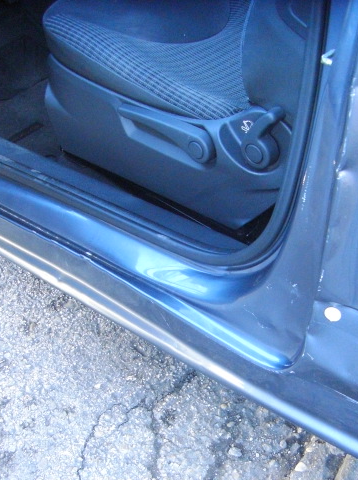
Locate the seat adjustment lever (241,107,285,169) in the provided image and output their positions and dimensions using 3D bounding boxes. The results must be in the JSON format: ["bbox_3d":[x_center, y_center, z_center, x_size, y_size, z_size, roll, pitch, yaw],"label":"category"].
[{"bbox_3d":[0.121,-0.149,0.996,0.054,0.099,0.036,25,48,30],"label":"seat adjustment lever"}]

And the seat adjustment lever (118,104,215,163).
[{"bbox_3d":[-0.019,-0.172,1.118,0.184,0.049,0.030,25,48,30],"label":"seat adjustment lever"}]

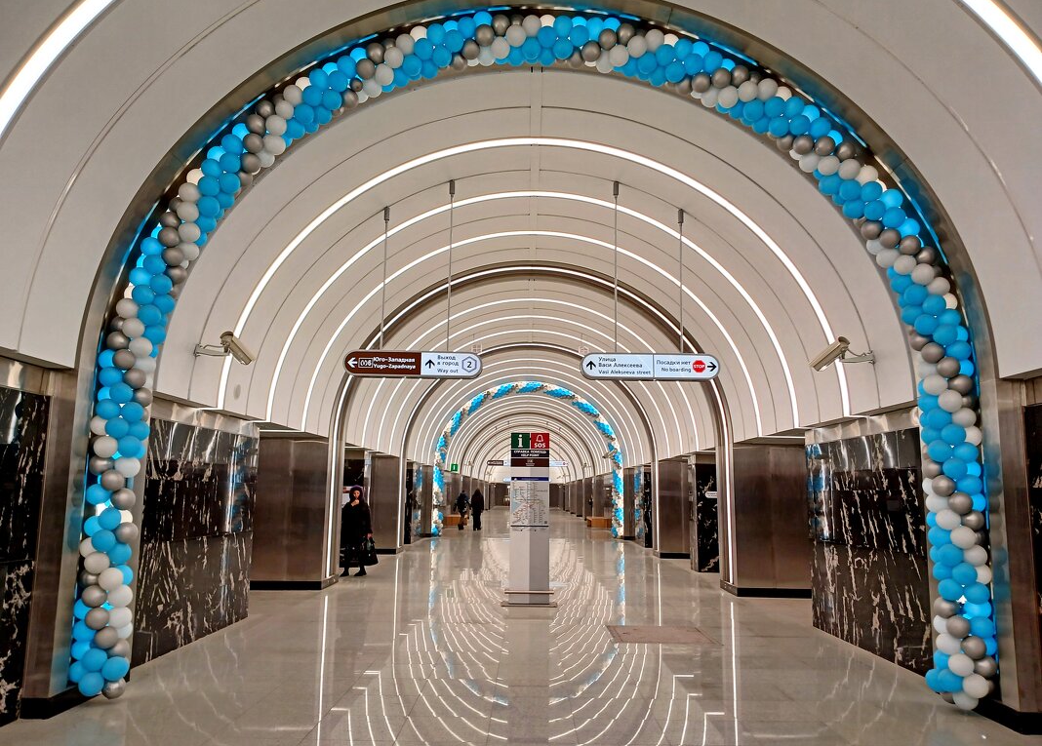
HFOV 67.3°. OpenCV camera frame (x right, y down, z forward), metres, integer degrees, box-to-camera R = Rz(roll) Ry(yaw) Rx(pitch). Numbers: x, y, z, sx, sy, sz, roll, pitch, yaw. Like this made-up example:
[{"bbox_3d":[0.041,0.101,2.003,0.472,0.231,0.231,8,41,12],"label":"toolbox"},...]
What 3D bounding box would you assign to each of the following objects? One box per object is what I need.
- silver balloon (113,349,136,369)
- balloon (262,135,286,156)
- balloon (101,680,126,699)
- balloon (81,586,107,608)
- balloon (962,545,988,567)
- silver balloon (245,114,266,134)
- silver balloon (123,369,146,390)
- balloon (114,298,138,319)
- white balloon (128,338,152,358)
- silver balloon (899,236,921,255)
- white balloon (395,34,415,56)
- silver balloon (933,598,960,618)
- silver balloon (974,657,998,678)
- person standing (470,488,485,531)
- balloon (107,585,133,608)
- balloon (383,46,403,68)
[{"bbox_3d":[-3.197,-0.106,6.307,0.165,0.165,0.174,1,-9,0],"label":"silver balloon"},{"bbox_3d":[-2.081,-1.925,6.617,0.170,0.170,0.178,1,-9,0],"label":"balloon"},{"bbox_3d":[-3.148,2.441,6.063,0.170,0.170,0.170,0,-9,0],"label":"balloon"},{"bbox_3d":[-3.276,1.722,6.020,0.170,0.170,0.170,0,-9,0],"label":"balloon"},{"bbox_3d":[3.566,1.435,6.139,0.177,0.173,0.182,1,-9,0],"label":"balloon"},{"bbox_3d":[-2.285,-2.138,6.726,0.175,0.178,0.175,1,-9,0],"label":"silver balloon"},{"bbox_3d":[-3.093,0.055,6.273,0.173,0.173,0.173,1,-9,0],"label":"silver balloon"},{"bbox_3d":[-3.263,-0.535,6.476,0.177,0.173,0.182,1,-9,0],"label":"balloon"},{"bbox_3d":[-3.109,-0.208,6.403,0.177,0.173,0.182,1,-9,0],"label":"white balloon"},{"bbox_3d":[3.224,-1.058,6.482,0.175,0.170,0.179,1,-9,1],"label":"silver balloon"},{"bbox_3d":[-0.998,-2.844,6.779,0.166,0.166,0.174,1,-9,0],"label":"white balloon"},{"bbox_3d":[3.333,1.837,6.126,0.177,0.173,0.182,1,-9,0],"label":"silver balloon"},{"bbox_3d":[3.535,2.238,5.964,0.170,0.170,0.170,0,-9,0],"label":"silver balloon"},{"bbox_3d":[-1.788,5.685,32.579,0.500,1.700,0.380,1,-9,0],"label":"person standing"},{"bbox_3d":[-3.117,1.741,6.099,0.175,0.178,0.175,1,-9,0],"label":"balloon"},{"bbox_3d":[-1.086,-2.693,6.678,0.173,0.173,0.173,1,-9,0],"label":"balloon"}]

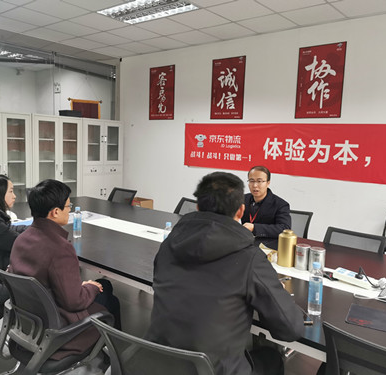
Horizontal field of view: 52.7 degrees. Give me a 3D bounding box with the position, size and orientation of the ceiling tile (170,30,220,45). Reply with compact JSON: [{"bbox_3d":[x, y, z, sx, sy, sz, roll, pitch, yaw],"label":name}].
[{"bbox_3d":[0.009,-2.184,5.679,0.606,0.020,0.616,8,8,39],"label":"ceiling tile"}]

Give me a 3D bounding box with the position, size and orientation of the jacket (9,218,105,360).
[{"bbox_3d":[-0.688,0.476,1.977,0.515,0.656,0.505,7,8,38],"label":"jacket"}]

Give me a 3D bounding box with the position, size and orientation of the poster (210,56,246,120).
[{"bbox_3d":[0.510,-1.455,5.766,0.577,0.882,0.020,7,8,38],"label":"poster"}]

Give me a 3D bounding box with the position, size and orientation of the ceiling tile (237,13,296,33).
[{"bbox_3d":[0.943,-2.083,4.971,0.606,0.015,0.629,7,8,38],"label":"ceiling tile"}]

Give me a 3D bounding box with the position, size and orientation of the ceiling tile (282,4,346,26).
[{"bbox_3d":[1.403,-1.996,4.528,0.606,0.020,0.616,8,8,39],"label":"ceiling tile"}]

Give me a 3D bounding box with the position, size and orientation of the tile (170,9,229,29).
[{"bbox_3d":[0.082,-2.086,4.828,0.606,0.020,0.606,8,8,39],"label":"tile"}]

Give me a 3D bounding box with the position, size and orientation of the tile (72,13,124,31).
[{"bbox_3d":[-1.236,-2.176,5.131,0.606,0.020,0.606,8,8,39],"label":"tile"}]

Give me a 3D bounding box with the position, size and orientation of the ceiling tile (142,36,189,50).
[{"bbox_3d":[-0.469,-2.261,6.102,0.606,0.015,0.629,7,8,38],"label":"ceiling tile"}]

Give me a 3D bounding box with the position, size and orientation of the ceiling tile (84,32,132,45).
[{"bbox_3d":[-1.312,-2.274,5.979,0.606,0.020,0.606,8,8,39],"label":"ceiling tile"}]

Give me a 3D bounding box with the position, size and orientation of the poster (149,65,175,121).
[{"bbox_3d":[-0.529,-1.587,6.597,0.572,0.882,0.020,7,8,38],"label":"poster"}]

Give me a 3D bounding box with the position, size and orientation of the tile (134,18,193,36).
[{"bbox_3d":[-0.383,-2.149,5.212,0.606,0.020,0.606,8,8,39],"label":"tile"}]

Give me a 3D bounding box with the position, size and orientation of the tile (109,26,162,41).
[{"bbox_3d":[-0.847,-2.211,5.595,0.606,0.020,0.606,8,8,39],"label":"tile"}]

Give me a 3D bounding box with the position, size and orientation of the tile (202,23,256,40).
[{"bbox_3d":[0.472,-2.142,5.348,0.606,0.015,0.629,7,8,38],"label":"tile"}]

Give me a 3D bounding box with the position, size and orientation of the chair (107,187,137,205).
[{"bbox_3d":[-1.047,0.464,4.872,0.576,0.853,0.576,7,8,38],"label":"chair"}]

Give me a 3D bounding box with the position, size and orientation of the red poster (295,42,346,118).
[{"bbox_3d":[1.591,-1.323,4.899,0.593,0.896,0.020,7,8,38],"label":"red poster"}]

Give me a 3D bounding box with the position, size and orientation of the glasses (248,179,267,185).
[{"bbox_3d":[0.546,-0.053,3.186,0.142,0.045,0.140,6,7,31],"label":"glasses"}]

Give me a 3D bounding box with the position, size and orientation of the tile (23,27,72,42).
[{"bbox_3d":[-2.132,-2.296,5.872,0.521,0.020,0.606,8,8,39],"label":"tile"}]

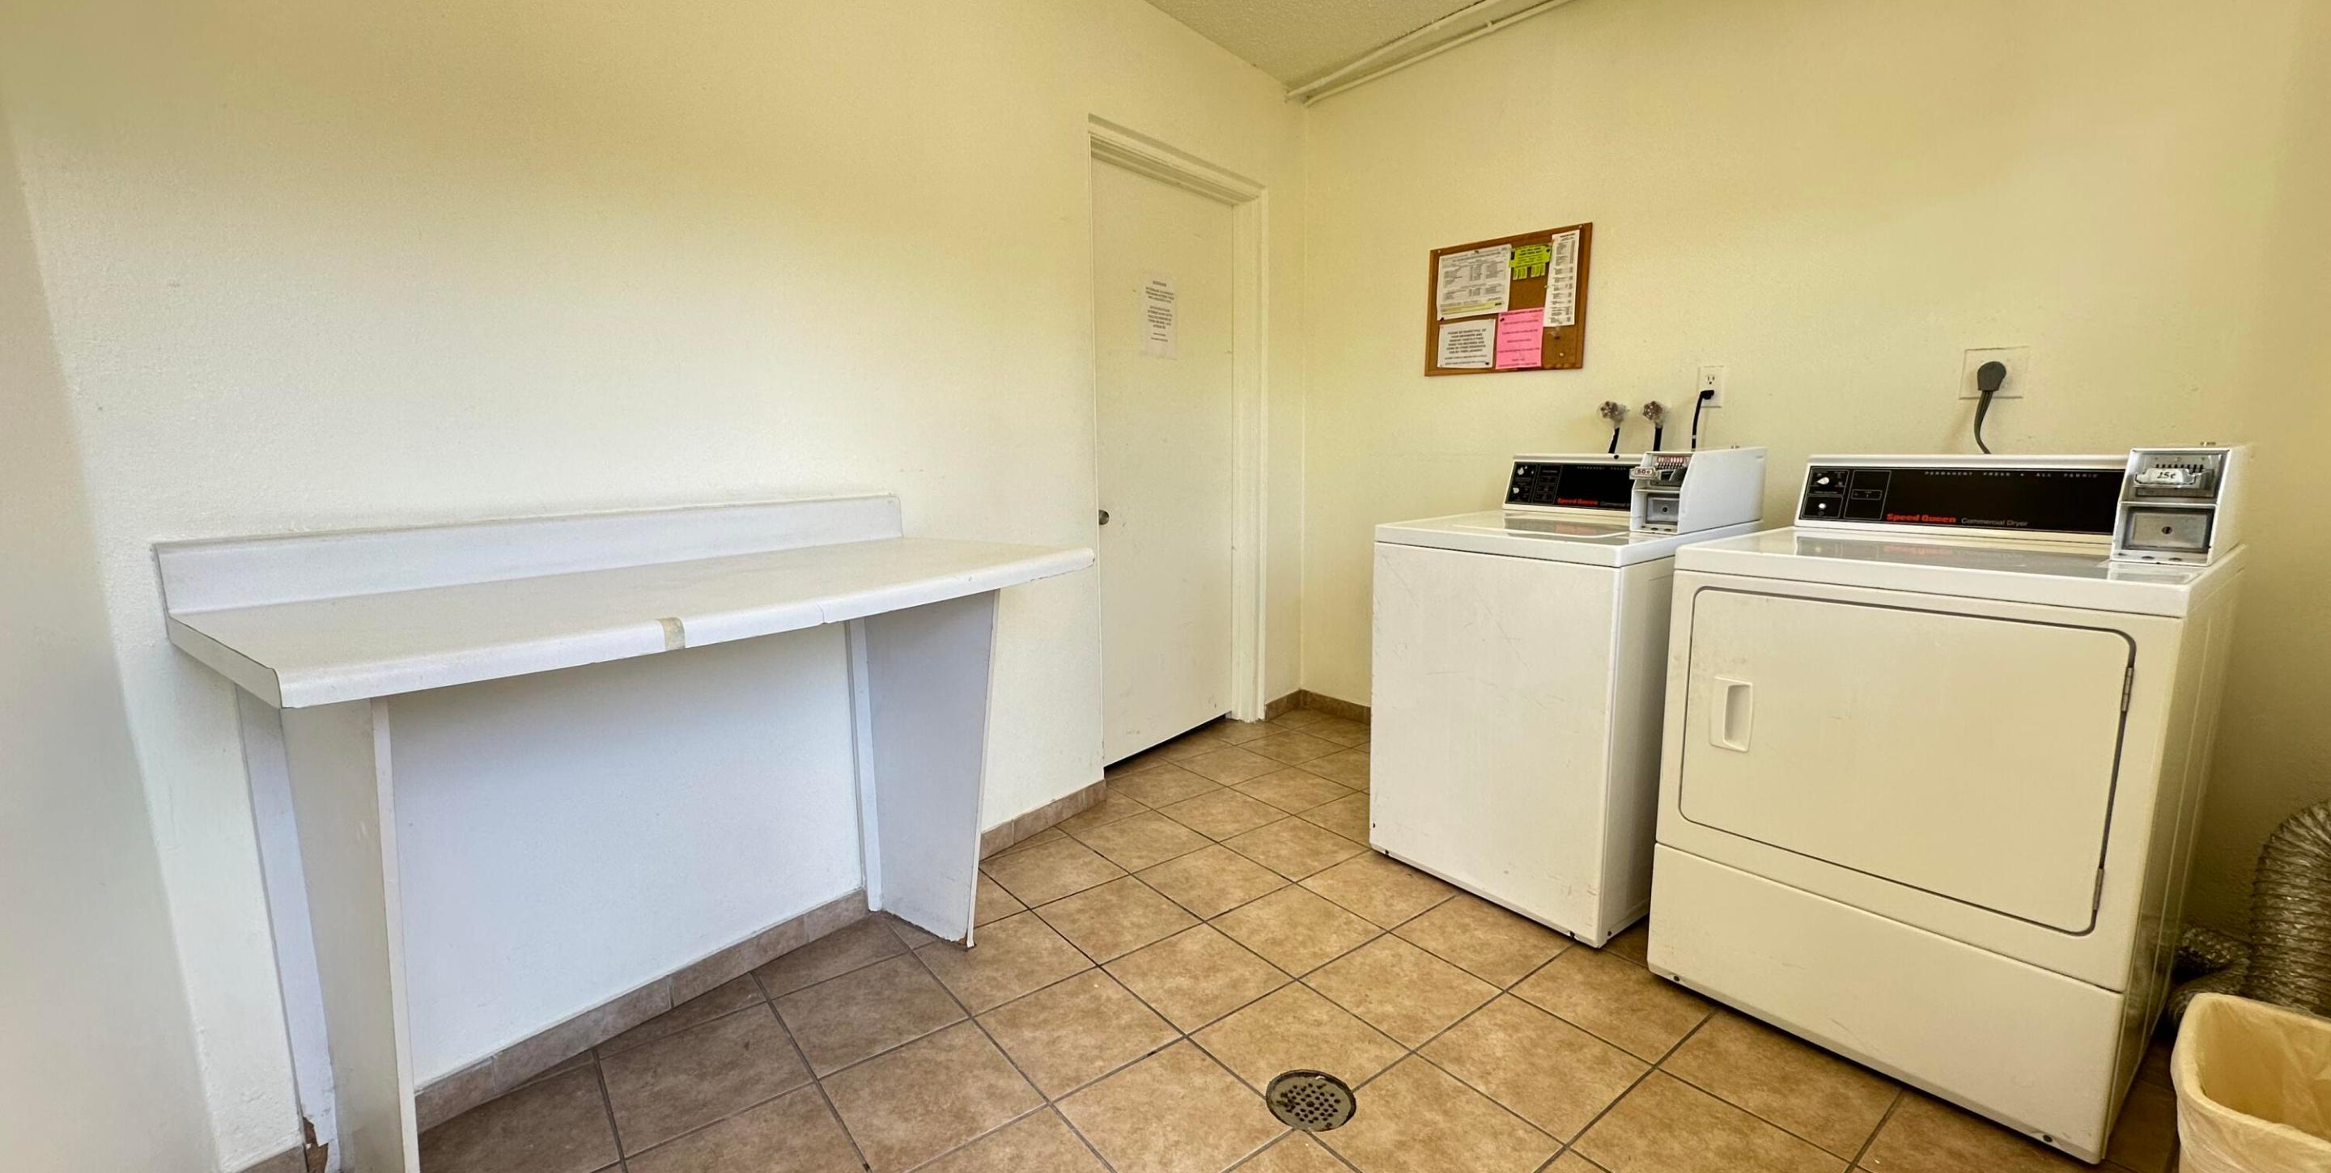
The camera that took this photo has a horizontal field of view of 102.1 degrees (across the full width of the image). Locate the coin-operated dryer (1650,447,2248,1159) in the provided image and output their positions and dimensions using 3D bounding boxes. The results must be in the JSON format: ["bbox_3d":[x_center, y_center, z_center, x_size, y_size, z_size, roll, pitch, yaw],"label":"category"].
[{"bbox_3d":[1.490,0.289,1.845,0.685,1.090,0.685,-7,11,-37],"label":"coin-operated dryer"}]

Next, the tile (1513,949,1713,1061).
[{"bbox_3d":[0.933,0.854,1.951,0.302,0.010,0.302,-8,12,-37],"label":"tile"}]

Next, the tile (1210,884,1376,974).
[{"bbox_3d":[0.307,0.804,2.217,0.298,0.010,0.298,-7,11,-37],"label":"tile"}]

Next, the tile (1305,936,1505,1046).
[{"bbox_3d":[0.497,0.849,1.991,0.300,0.010,0.300,-7,12,-37],"label":"tile"}]

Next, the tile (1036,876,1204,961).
[{"bbox_3d":[-0.120,0.813,2.301,0.302,0.010,0.302,-8,12,-37],"label":"tile"}]

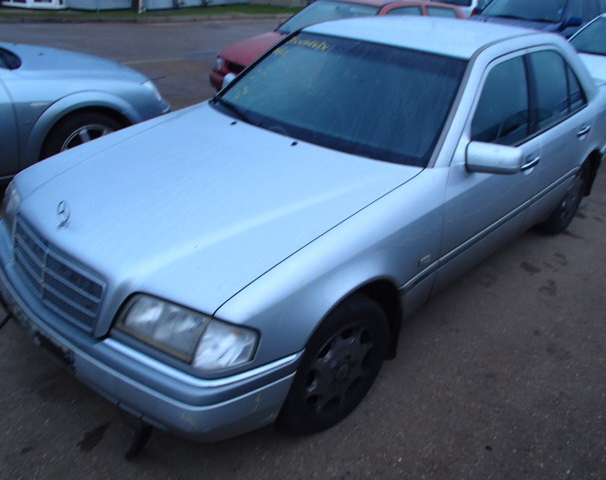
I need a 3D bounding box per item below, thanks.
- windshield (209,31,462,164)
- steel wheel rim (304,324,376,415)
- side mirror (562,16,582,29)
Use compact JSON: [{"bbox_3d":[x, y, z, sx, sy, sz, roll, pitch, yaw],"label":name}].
[{"bbox_3d":[0.131,-0.773,2.637,1.430,0.120,0.800,25,69,36],"label":"windshield"},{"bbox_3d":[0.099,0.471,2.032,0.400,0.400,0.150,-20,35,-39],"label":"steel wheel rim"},{"bbox_3d":[4.598,-3.700,8.800,0.240,0.160,0.130,25,34,36],"label":"side mirror"}]

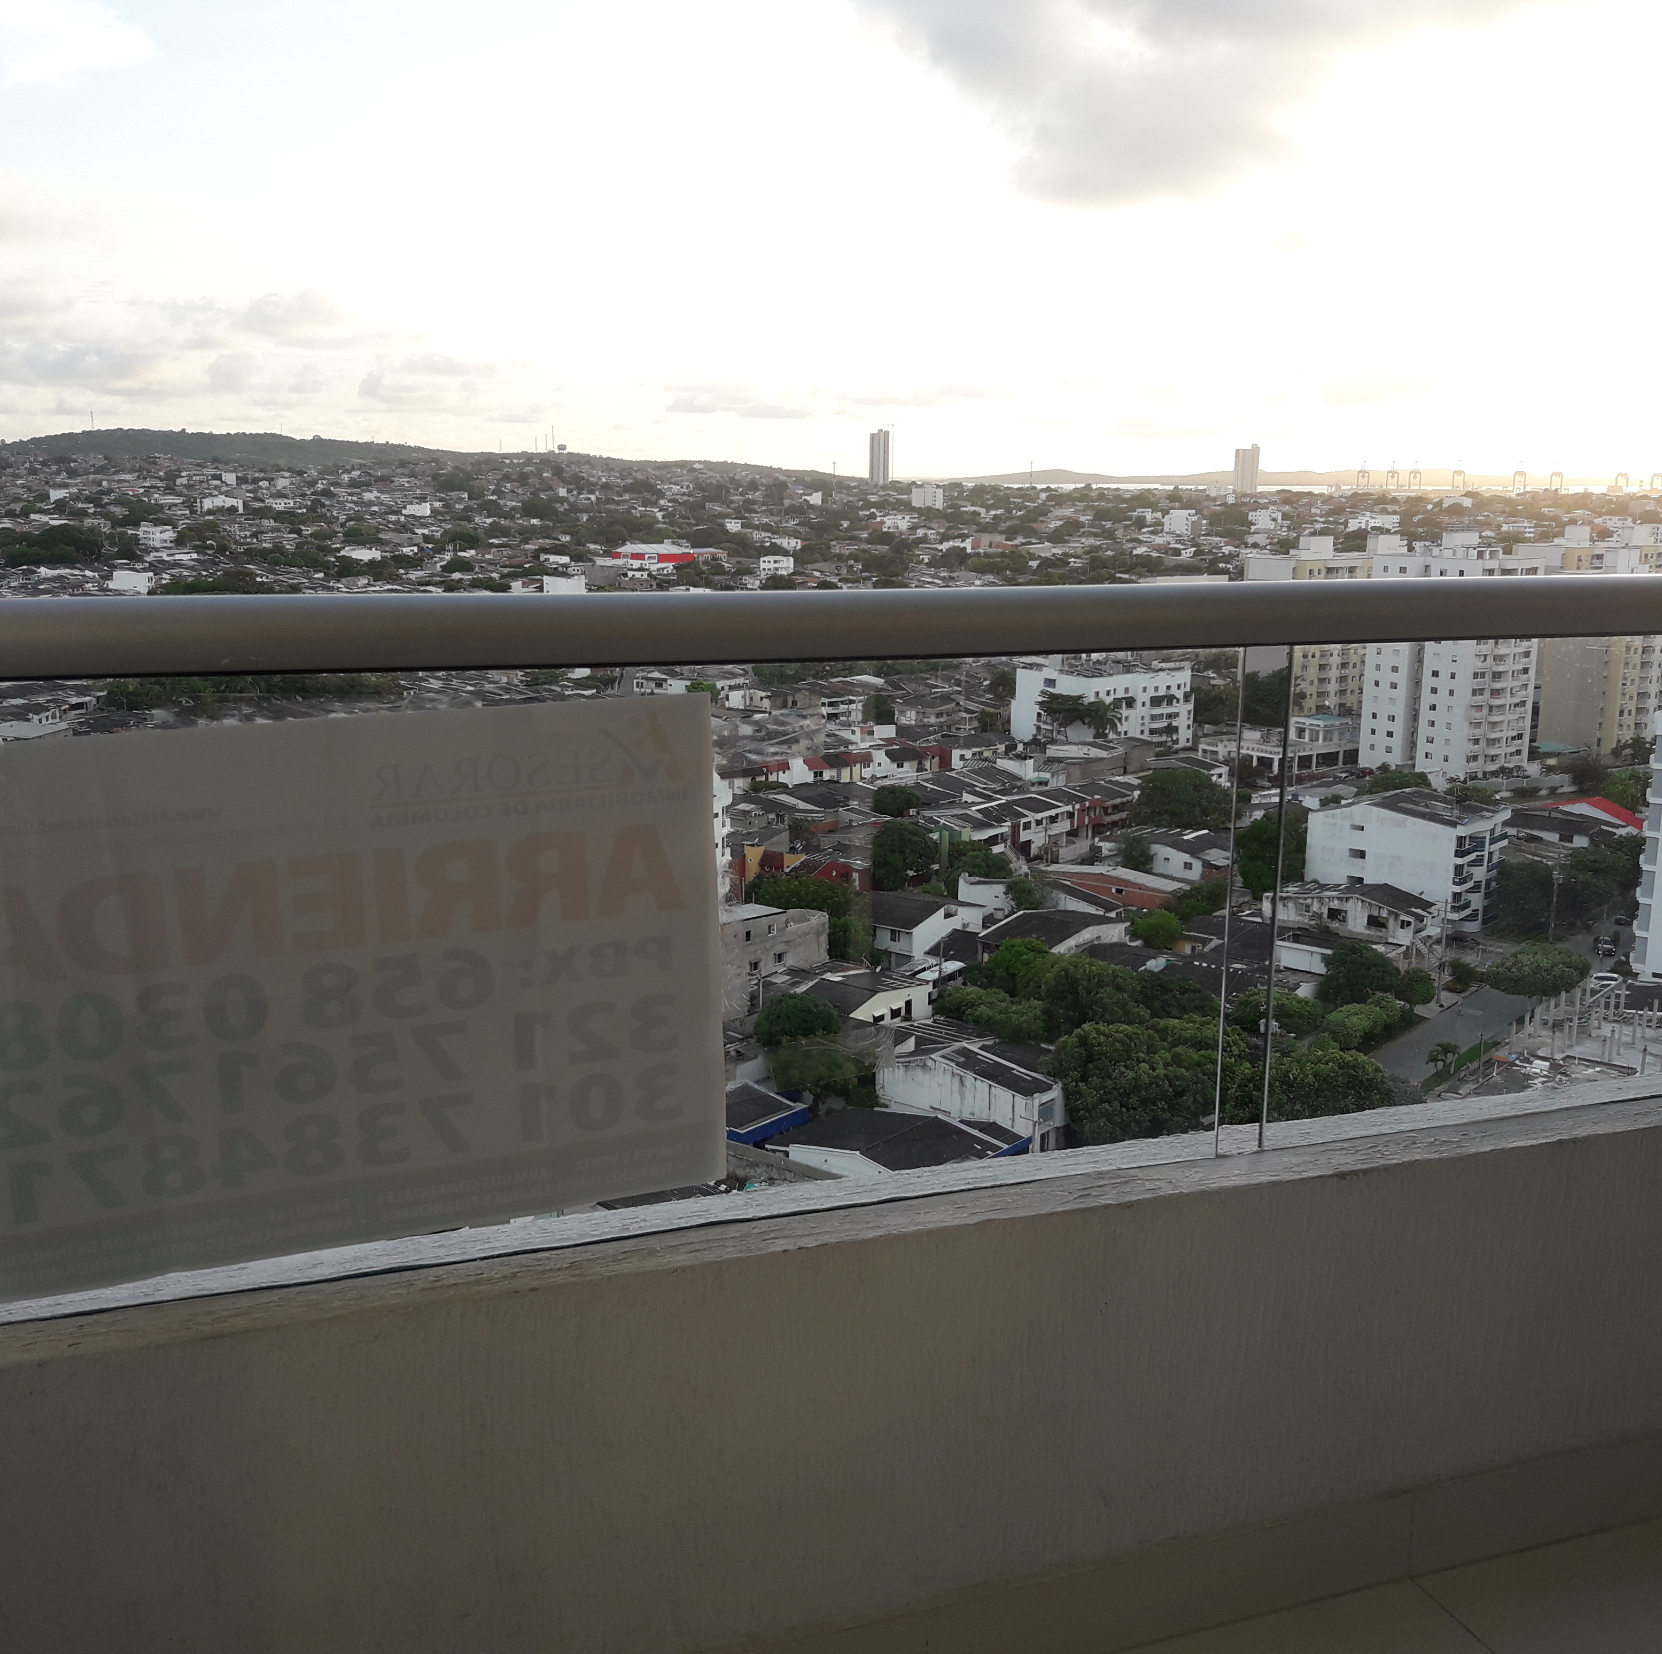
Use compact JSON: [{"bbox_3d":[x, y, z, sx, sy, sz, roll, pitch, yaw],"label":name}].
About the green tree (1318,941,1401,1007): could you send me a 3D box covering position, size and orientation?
[{"bbox_3d":[43.970,13.070,149.250,6.900,6.600,6.900,0,11,0],"label":"green tree"}]

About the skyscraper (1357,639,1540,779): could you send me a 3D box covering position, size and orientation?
[{"bbox_3d":[99.510,-26.960,286.870,16.500,35.000,20.500,-8,14,-36],"label":"skyscraper"}]

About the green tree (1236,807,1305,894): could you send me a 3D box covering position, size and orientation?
[{"bbox_3d":[43.450,3.000,177.090,6.800,9.300,6.500,3,12,14],"label":"green tree"}]

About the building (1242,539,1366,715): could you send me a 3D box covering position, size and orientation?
[{"bbox_3d":[91.960,-39.650,344.460,26.000,31.600,11.500,-9,15,-39],"label":"building"}]

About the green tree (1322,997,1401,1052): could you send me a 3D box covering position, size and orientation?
[{"bbox_3d":[42.230,15.550,142.200,6.320,4.380,6.130,3,12,17],"label":"green tree"}]

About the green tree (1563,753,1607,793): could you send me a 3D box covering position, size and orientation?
[{"bbox_3d":[103.650,-7.540,244.850,6.200,5.800,6.000,5,12,23],"label":"green tree"}]

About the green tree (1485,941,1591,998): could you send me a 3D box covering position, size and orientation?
[{"bbox_3d":[59.420,12.830,150.820,8.800,5.600,8.000,0,11,0],"label":"green tree"}]

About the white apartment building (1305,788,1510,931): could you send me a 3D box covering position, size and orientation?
[{"bbox_3d":[54.880,2.940,169.990,13.600,12.400,12.600,10,14,38],"label":"white apartment building"}]

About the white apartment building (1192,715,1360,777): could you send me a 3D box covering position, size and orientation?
[{"bbox_3d":[67.720,-13.470,272.040,17.500,7.900,16.000,-9,15,-39],"label":"white apartment building"}]

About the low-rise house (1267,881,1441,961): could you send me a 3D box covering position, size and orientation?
[{"bbox_3d":[46.730,8.130,159.520,13.600,6.200,6.800,9,14,35],"label":"low-rise house"}]

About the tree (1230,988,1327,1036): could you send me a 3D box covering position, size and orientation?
[{"bbox_3d":[36.070,15.110,143.910,7.780,4.580,7.550,3,12,14],"label":"tree"}]

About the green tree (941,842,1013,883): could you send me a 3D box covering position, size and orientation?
[{"bbox_3d":[16.160,4.300,195.700,7.560,5.720,7.330,1,11,5],"label":"green tree"}]

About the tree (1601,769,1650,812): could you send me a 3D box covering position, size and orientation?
[{"bbox_3d":[105.680,-4.390,235.570,7.640,7.320,7.420,5,12,24],"label":"tree"}]

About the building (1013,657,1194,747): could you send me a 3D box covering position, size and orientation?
[{"bbox_3d":[50.320,-22.880,329.170,26.000,14.000,20.500,-8,14,-35],"label":"building"}]

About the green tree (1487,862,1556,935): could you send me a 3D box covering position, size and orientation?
[{"bbox_3d":[64.570,6.530,166.510,6.500,6.900,6.000,5,12,21],"label":"green tree"}]

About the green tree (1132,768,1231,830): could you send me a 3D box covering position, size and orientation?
[{"bbox_3d":[45.130,-2.800,230.620,12.500,9.000,12.000,0,11,0],"label":"green tree"}]

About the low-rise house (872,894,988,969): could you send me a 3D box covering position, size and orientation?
[{"bbox_3d":[8.960,10.330,169.810,6.000,6.600,11.500,10,15,39],"label":"low-rise house"}]

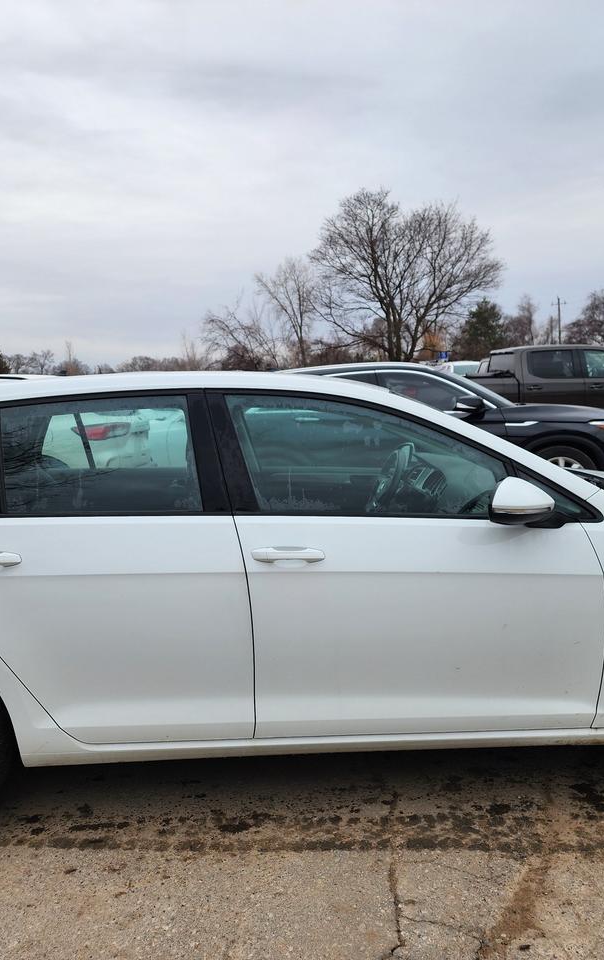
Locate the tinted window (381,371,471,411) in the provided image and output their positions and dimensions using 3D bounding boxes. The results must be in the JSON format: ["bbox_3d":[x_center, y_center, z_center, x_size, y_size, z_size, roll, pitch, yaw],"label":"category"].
[{"bbox_3d":[1.284,-0.884,8.500,1.000,0.430,0.050,-2,-18,-3],"label":"tinted window"}]

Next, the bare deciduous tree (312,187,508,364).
[{"bbox_3d":[5.898,-9.999,48.000,10.400,12.906,10.400,-2,6,0],"label":"bare deciduous tree"}]

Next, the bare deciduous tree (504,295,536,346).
[{"bbox_3d":[15.336,-9.875,59.677,2.500,6.030,2.400,-1,6,0],"label":"bare deciduous tree"}]

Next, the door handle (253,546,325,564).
[{"bbox_3d":[-0.040,0.222,2.513,0.222,0.050,0.055,-2,6,-3],"label":"door handle"}]

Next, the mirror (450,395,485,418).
[{"bbox_3d":[1.636,-0.729,8.380,0.250,0.195,0.240,-2,6,-3],"label":"mirror"}]

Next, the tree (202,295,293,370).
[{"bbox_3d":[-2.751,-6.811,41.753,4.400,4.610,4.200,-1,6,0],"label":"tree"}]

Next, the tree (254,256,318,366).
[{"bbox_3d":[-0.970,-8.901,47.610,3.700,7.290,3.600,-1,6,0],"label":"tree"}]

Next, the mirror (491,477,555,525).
[{"bbox_3d":[0.677,0.066,2.600,0.180,0.145,0.215,-2,6,-3],"label":"mirror"}]

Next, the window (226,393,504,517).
[{"bbox_3d":[0.189,-0.085,2.643,0.850,0.440,0.075,-2,-21,-3],"label":"window"}]

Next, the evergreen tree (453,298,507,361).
[{"bbox_3d":[14.272,-10.202,68.000,4.800,8.939,4.800,-2,6,0],"label":"evergreen tree"}]

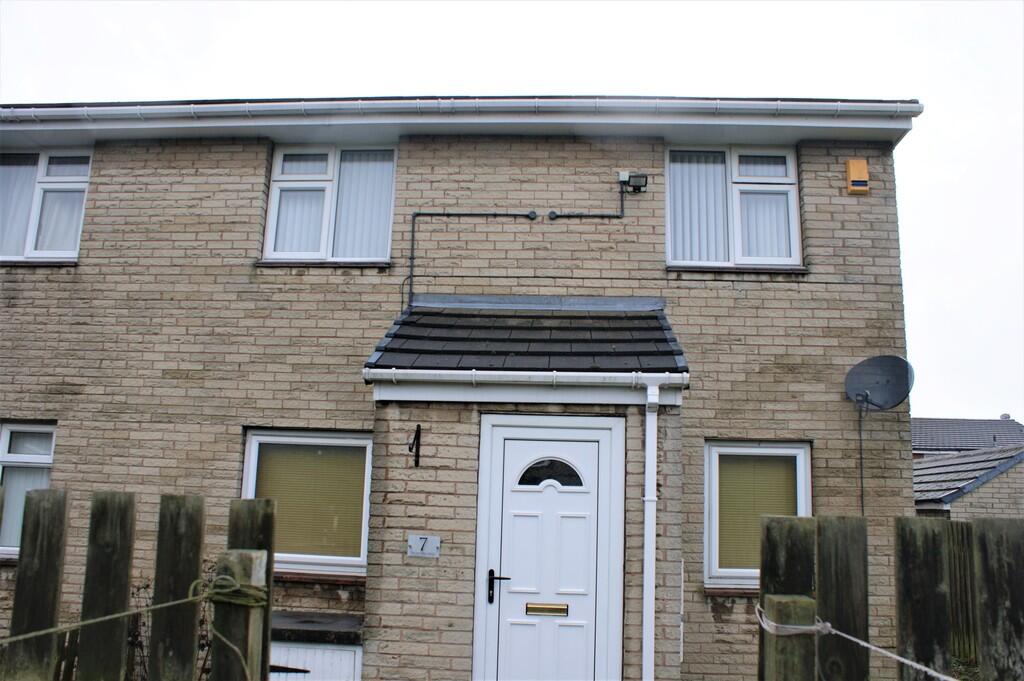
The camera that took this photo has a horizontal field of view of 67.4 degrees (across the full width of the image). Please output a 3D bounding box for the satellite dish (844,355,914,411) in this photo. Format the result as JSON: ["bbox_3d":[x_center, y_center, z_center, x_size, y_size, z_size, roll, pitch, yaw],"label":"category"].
[{"bbox_3d":[2.739,0.316,5.688,0.570,0.450,0.380,-7,-12,43],"label":"satellite dish"}]

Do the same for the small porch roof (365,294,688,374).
[{"bbox_3d":[0.136,-0.083,5.505,2.035,0.795,1.405,1,-9,3],"label":"small porch roof"}]

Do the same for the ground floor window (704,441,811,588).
[{"bbox_3d":[1.920,1.365,5.969,0.847,1.122,0.100,1,-9,3],"label":"ground floor window"}]

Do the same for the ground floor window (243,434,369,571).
[{"bbox_3d":[-1.645,1.303,6.164,1.088,1.120,0.100,1,-9,3],"label":"ground floor window"}]

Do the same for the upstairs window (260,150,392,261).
[{"bbox_3d":[-1.544,-1.171,6.555,1.099,1.042,0.100,1,-9,3],"label":"upstairs window"}]

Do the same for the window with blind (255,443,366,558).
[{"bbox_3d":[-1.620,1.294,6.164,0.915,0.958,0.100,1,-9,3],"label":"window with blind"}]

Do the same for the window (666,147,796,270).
[{"bbox_3d":[1.845,-1.113,6.369,1.108,1.070,0.100,1,-9,3],"label":"window"}]

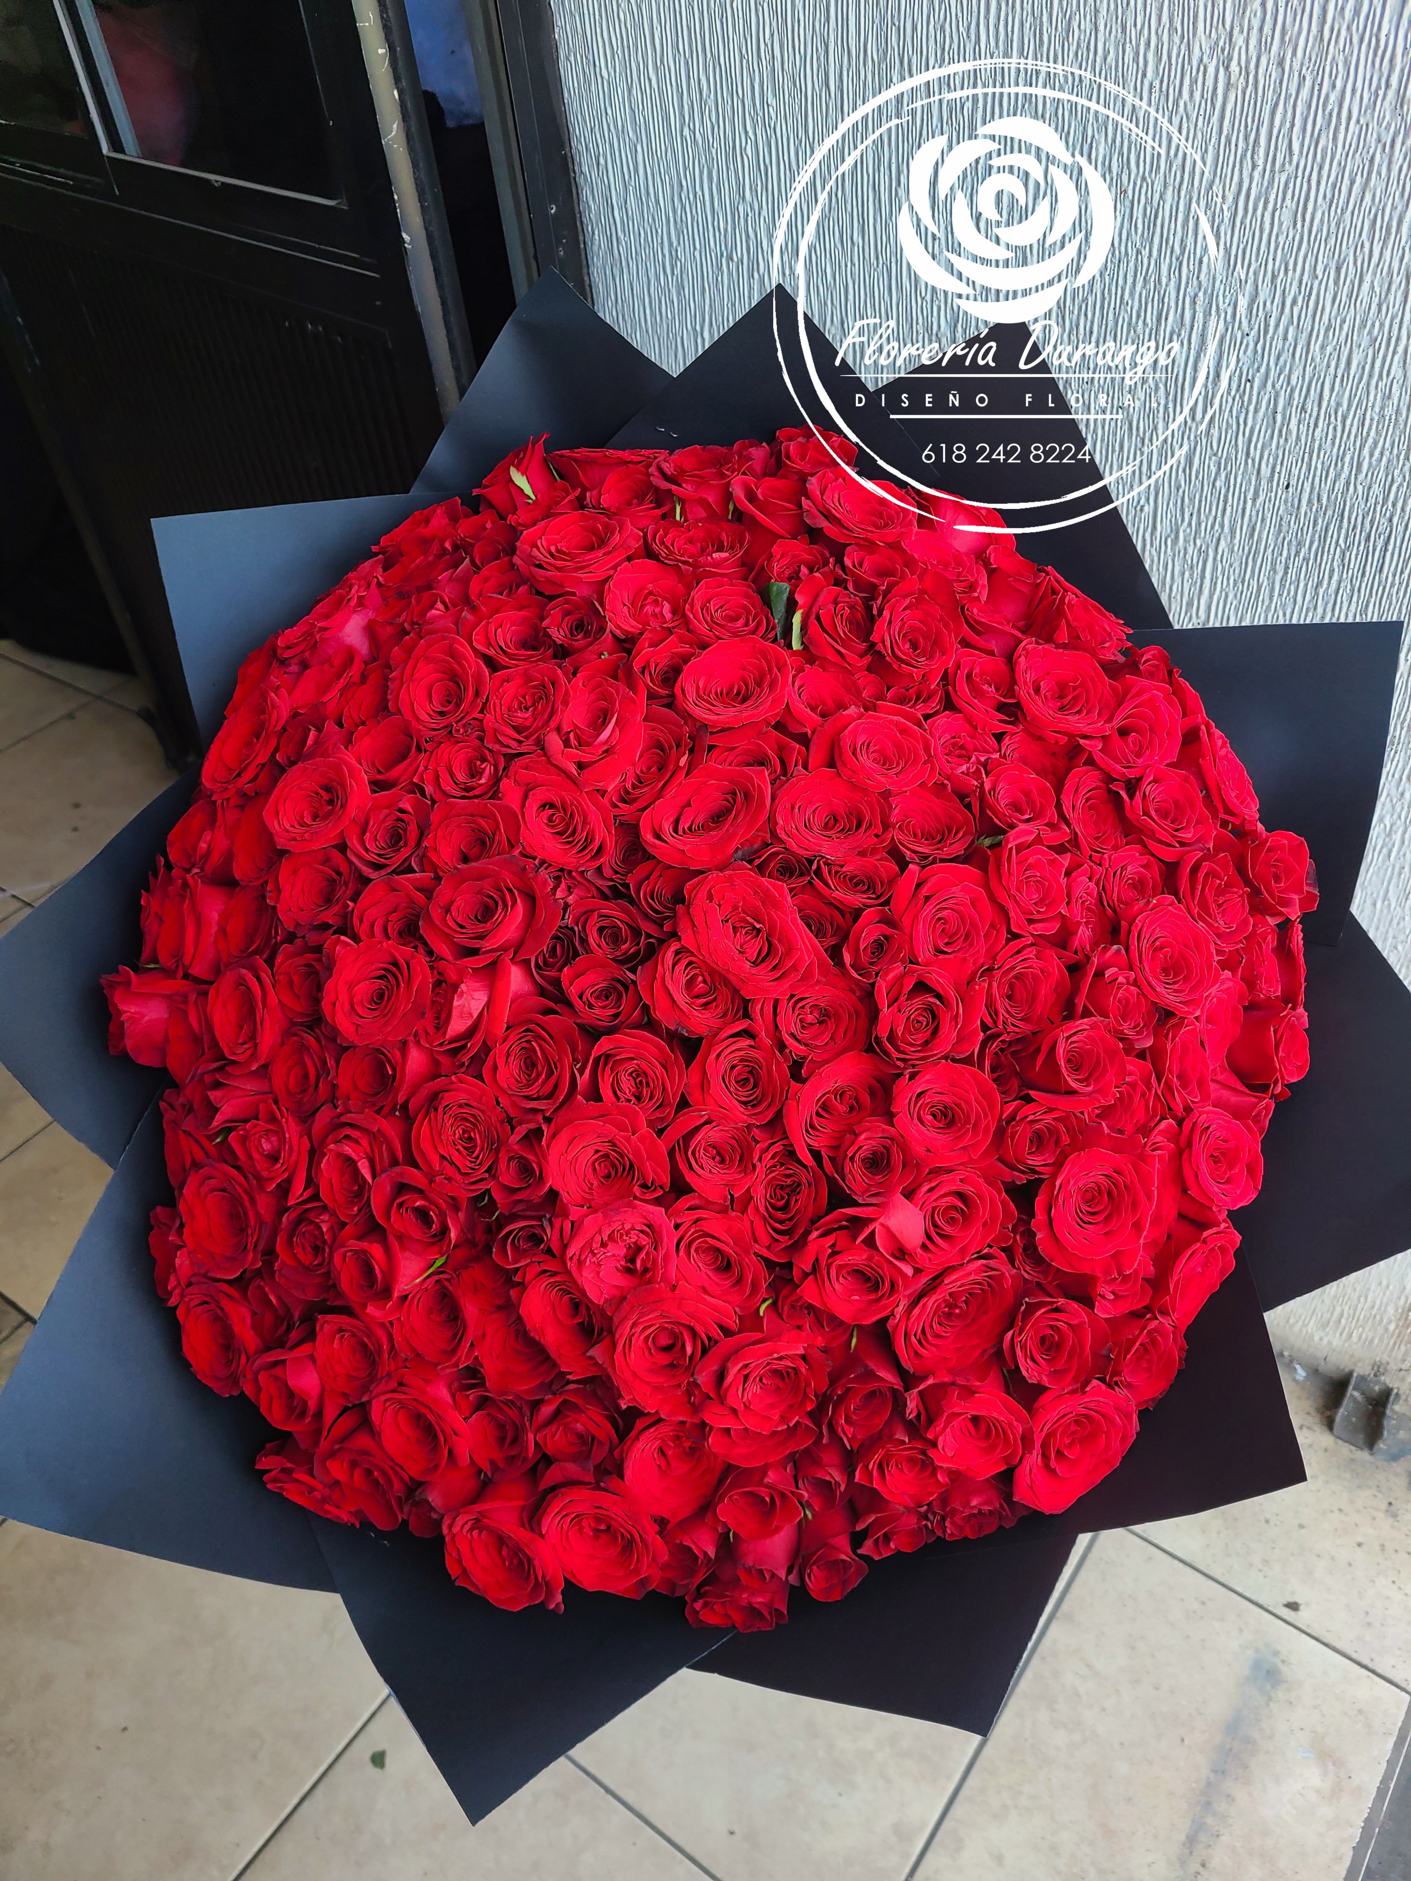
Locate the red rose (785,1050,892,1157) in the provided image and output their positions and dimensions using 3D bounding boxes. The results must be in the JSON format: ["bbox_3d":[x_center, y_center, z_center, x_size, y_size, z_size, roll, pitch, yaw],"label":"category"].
[{"bbox_3d":[0.068,0.084,0.726,0.055,0.044,0.055,0,81,0],"label":"red rose"}]

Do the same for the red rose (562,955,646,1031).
[{"bbox_3d":[-0.058,0.032,0.805,0.049,0.041,0.049,1,76,-4],"label":"red rose"}]

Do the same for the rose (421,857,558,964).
[{"bbox_3d":[-0.117,-0.016,0.766,0.070,0.052,0.070,0,78,4],"label":"rose"}]

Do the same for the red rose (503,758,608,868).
[{"bbox_3d":[-0.091,-0.076,0.855,0.068,0.050,0.068,-1,67,7],"label":"red rose"}]

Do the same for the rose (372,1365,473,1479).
[{"bbox_3d":[-0.167,0.282,0.827,0.065,0.048,0.065,4,88,12],"label":"rose"}]

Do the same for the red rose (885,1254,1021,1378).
[{"bbox_3d":[0.129,0.194,0.727,0.069,0.069,0.052,0,-3,-3],"label":"red rose"}]

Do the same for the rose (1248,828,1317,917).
[{"bbox_3d":[0.402,-0.046,0.985,0.058,0.058,0.050,-42,15,-33],"label":"rose"}]

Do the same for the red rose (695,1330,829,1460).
[{"bbox_3d":[0.029,0.232,0.721,0.066,0.049,0.066,0,77,2],"label":"red rose"}]

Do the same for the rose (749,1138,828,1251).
[{"bbox_3d":[0.042,0.129,0.718,0.045,0.041,0.051,0,83,0],"label":"rose"}]

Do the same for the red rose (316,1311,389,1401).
[{"bbox_3d":[-0.190,0.224,0.760,0.046,0.046,0.036,0,0,9],"label":"red rose"}]

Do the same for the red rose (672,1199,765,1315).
[{"bbox_3d":[0.007,0.182,0.810,0.066,0.051,0.066,0,74,-3],"label":"red rose"}]

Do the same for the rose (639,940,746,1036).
[{"bbox_3d":[-0.012,0.034,0.830,0.062,0.048,0.062,0,67,-16],"label":"rose"}]

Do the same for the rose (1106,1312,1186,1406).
[{"bbox_3d":[0.242,0.230,0.776,0.052,0.052,0.042,0,12,-22],"label":"rose"}]

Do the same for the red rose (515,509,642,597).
[{"bbox_3d":[-0.078,-0.238,0.880,0.069,0.045,0.069,0,60,-1],"label":"red rose"}]

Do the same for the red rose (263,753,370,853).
[{"bbox_3d":[-0.247,-0.088,0.900,0.068,0.050,0.068,26,78,31],"label":"red rose"}]

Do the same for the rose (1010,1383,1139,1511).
[{"bbox_3d":[0.214,0.294,0.830,0.076,0.076,0.053,-18,14,-12],"label":"rose"}]

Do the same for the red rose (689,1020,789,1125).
[{"bbox_3d":[0.020,0.079,0.820,0.059,0.046,0.059,0,77,1],"label":"red rose"}]

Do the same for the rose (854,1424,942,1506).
[{"bbox_3d":[0.114,0.308,0.835,0.052,0.052,0.041,-4,14,3],"label":"rose"}]

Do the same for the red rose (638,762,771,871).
[{"bbox_3d":[0.003,-0.064,0.860,0.077,0.060,0.077,0,61,11],"label":"red rose"}]

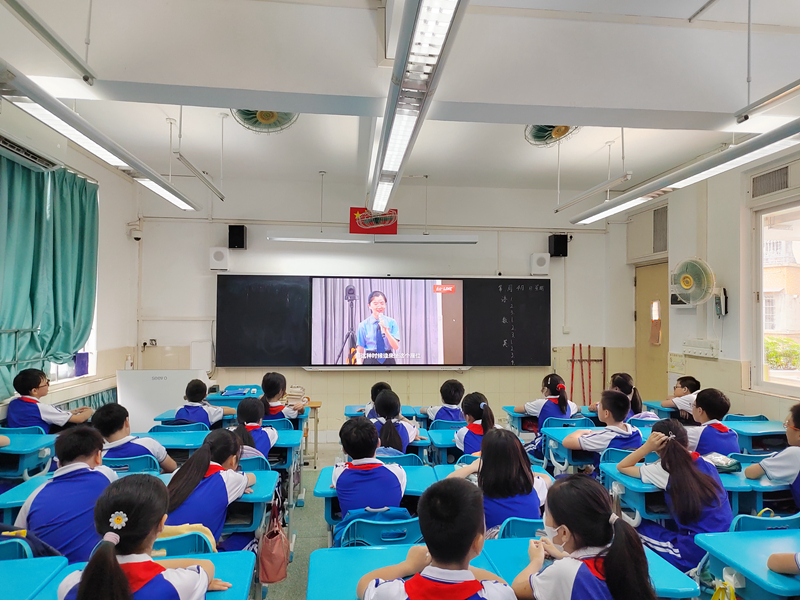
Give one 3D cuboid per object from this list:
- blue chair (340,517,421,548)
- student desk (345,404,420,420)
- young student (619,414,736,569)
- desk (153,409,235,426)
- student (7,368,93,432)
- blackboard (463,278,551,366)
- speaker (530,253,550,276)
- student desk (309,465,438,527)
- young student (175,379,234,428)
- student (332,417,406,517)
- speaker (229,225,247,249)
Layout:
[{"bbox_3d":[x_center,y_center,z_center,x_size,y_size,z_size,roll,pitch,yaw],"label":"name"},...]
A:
[{"bbox_3d":[-0.044,1.250,2.240,0.410,0.780,0.450,1,-2,-6],"label":"blue chair"},{"bbox_3d":[-0.194,1.372,4.885,0.625,0.720,0.450,1,-2,-6],"label":"student desk"},{"bbox_3d":[1.331,1.134,2.566,0.440,1.120,0.700,1,-2,-20],"label":"young student"},{"bbox_3d":[-1.648,1.325,4.411,0.610,0.760,0.420,1,-2,-5],"label":"desk"},{"bbox_3d":[-2.509,1.093,3.893,0.460,1.170,0.600,0,-2,16],"label":"student"},{"bbox_3d":[1.382,0.291,6.880,1.165,1.135,0.080,1,-2,-6],"label":"blackboard"},{"bbox_3d":[1.800,-0.452,6.869,0.215,0.280,0.150,1,-2,-5],"label":"speaker"},{"bbox_3d":[-0.117,1.300,2.719,0.610,0.765,0.430,1,-2,-3],"label":"student desk"},{"bbox_3d":[-1.618,1.167,4.341,0.450,1.060,0.670,1,-2,2],"label":"young student"},{"bbox_3d":[-0.141,1.101,2.437,0.420,1.090,0.650,1,-2,-6],"label":"student"},{"bbox_3d":[-1.969,-0.754,6.477,0.185,0.275,0.180,1,-2,-5],"label":"speaker"}]

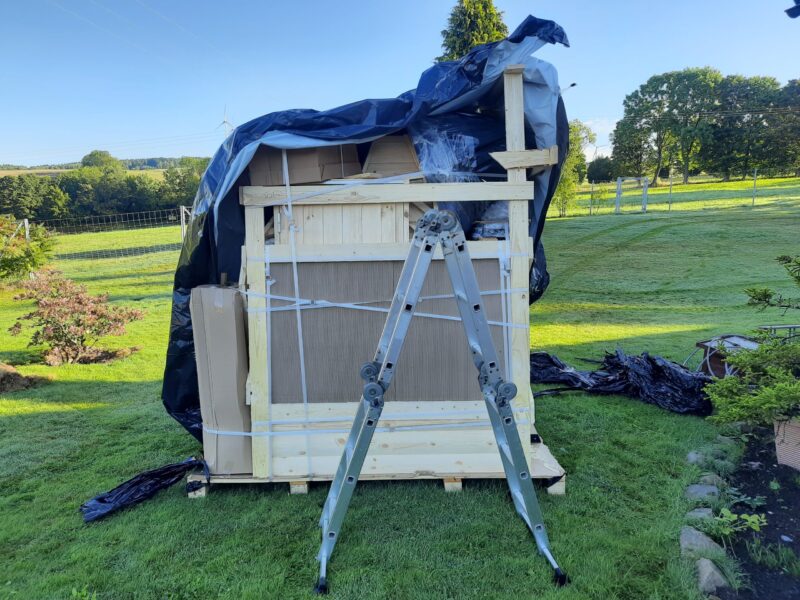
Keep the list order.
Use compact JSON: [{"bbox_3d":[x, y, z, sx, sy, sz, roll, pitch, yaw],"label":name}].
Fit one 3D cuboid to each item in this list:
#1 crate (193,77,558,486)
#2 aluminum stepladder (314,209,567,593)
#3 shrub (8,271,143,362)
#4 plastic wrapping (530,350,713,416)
[{"bbox_3d":[-0.152,-0.129,3.823,2.230,2.440,1.200,-1,9,-1],"label":"crate"},{"bbox_3d":[0.160,0.408,2.771,1.120,1.680,0.680,-1,9,-4],"label":"aluminum stepladder"},{"bbox_3d":[-3.628,0.190,6.593,1.500,1.080,1.400,-1,8,0],"label":"shrub"},{"bbox_3d":[2.039,0.656,5.410,1.750,0.370,0.800,5,10,32],"label":"plastic wrapping"}]

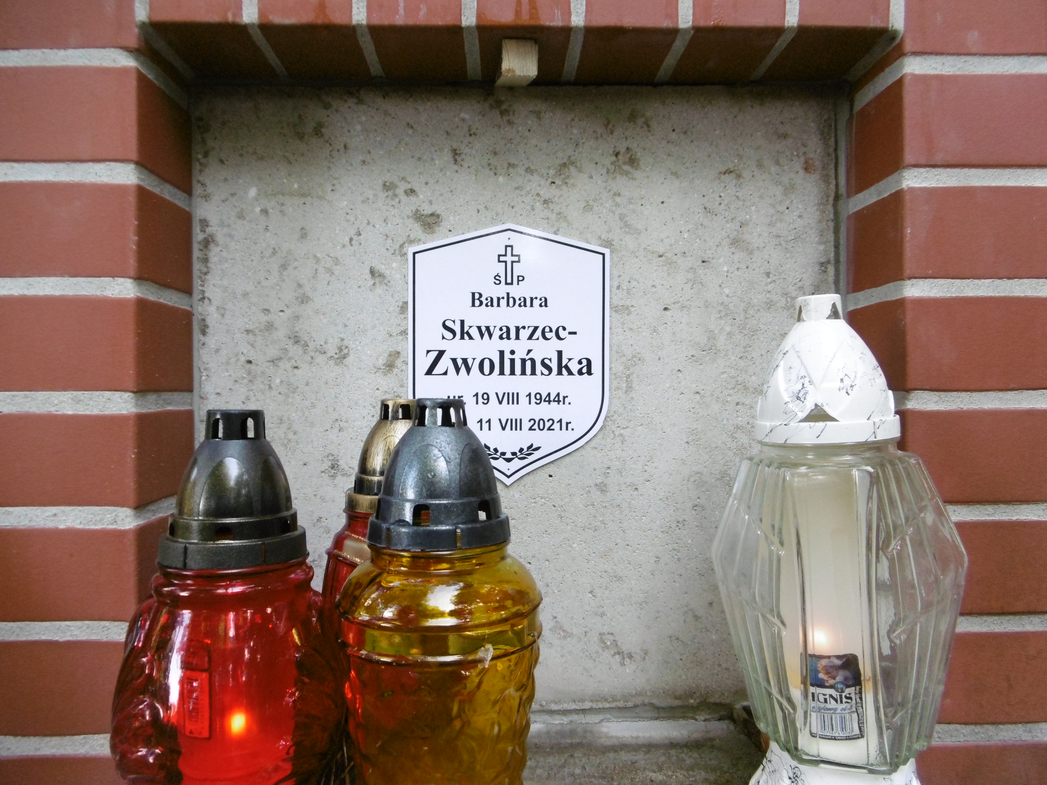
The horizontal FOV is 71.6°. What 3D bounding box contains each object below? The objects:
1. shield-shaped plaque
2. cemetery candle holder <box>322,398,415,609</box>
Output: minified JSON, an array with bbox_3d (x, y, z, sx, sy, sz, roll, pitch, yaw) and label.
[{"bbox_3d":[-0.011,-0.032,0.594,0.165,0.214,0.004,0,0,-1],"label":"shield-shaped plaque"},{"bbox_3d":[-0.089,0.143,0.525,0.115,0.277,0.115,0,0,-1],"label":"cemetery candle holder"}]

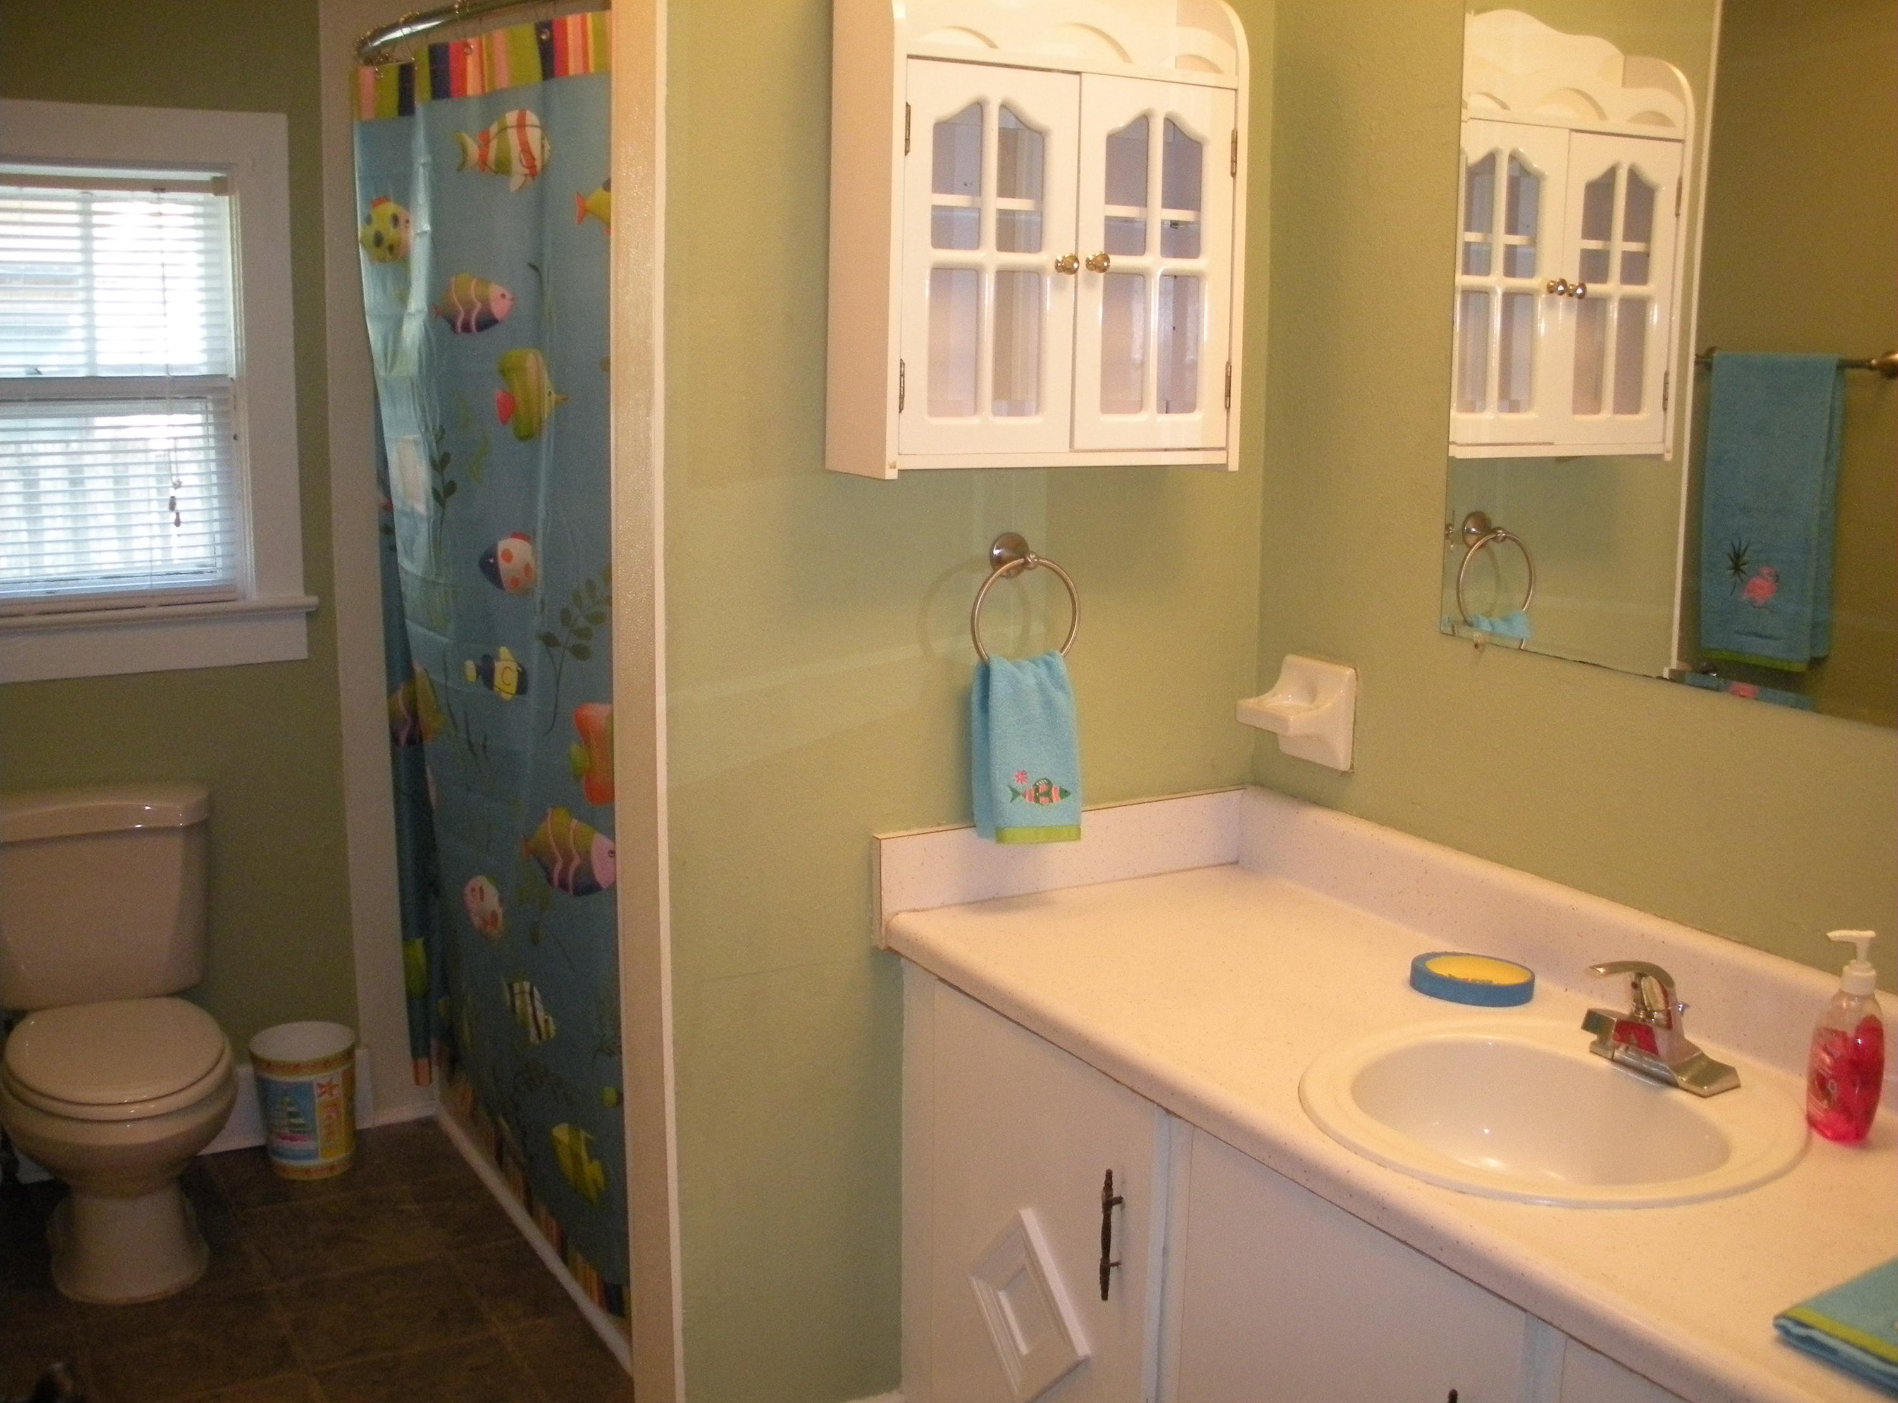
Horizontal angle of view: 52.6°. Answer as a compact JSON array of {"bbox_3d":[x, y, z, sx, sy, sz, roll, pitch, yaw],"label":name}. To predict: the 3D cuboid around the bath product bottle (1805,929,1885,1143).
[{"bbox_3d":[0.795,0.294,1.695,0.060,0.188,0.072,-1,11,-10],"label":"bath product bottle"}]

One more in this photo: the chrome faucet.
[{"bbox_3d":[0.640,0.294,1.785,0.158,0.128,0.148,-5,12,-29],"label":"chrome faucet"}]

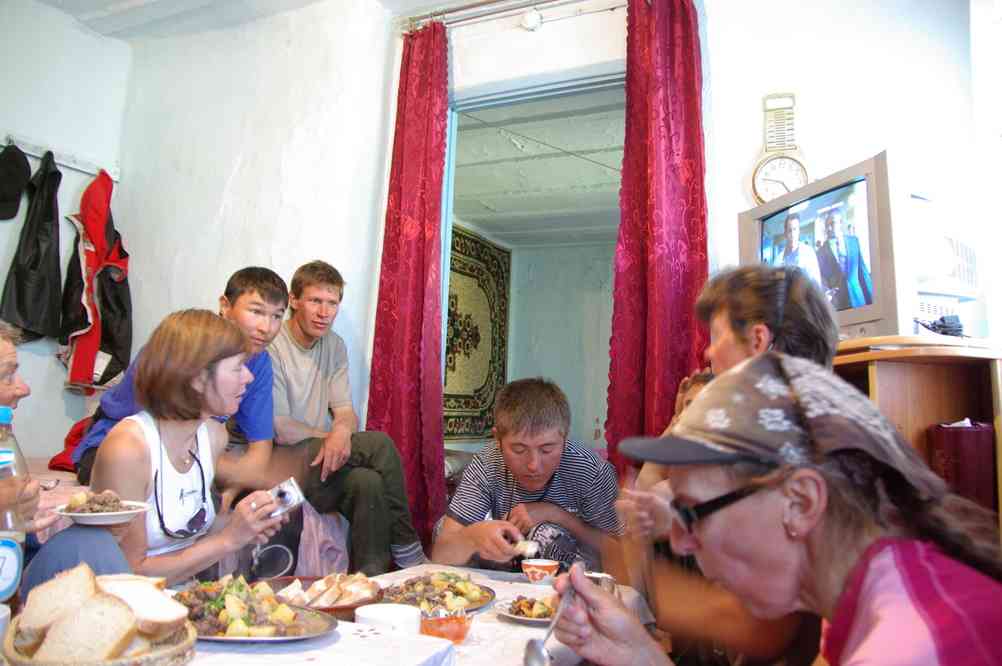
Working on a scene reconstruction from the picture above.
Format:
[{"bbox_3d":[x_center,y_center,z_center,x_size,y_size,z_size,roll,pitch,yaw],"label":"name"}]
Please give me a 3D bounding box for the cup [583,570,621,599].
[{"bbox_3d":[0.204,0.533,1.573,0.090,0.058,0.090,1,-8,0],"label":"cup"}]

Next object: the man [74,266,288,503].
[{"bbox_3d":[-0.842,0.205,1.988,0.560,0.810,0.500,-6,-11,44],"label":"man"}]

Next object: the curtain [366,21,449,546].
[{"bbox_3d":[-0.341,-0.208,2.902,0.305,2.119,0.130,-2,-8,21],"label":"curtain"}]

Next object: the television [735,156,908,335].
[{"bbox_3d":[1.078,-0.174,2.190,0.450,0.465,0.595,4,-8,-18],"label":"television"}]

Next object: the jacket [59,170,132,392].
[{"bbox_3d":[-1.668,-0.218,3.090,0.140,0.899,0.250,-2,-8,23],"label":"jacket"}]

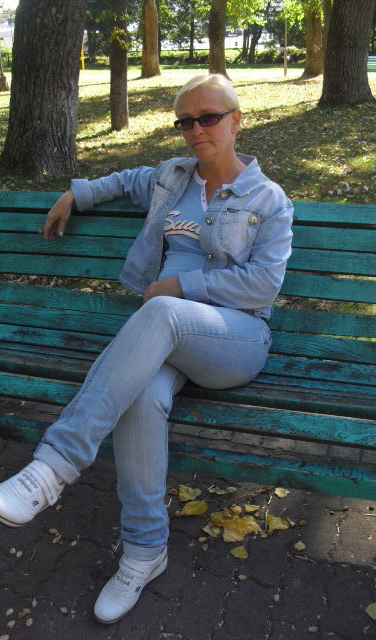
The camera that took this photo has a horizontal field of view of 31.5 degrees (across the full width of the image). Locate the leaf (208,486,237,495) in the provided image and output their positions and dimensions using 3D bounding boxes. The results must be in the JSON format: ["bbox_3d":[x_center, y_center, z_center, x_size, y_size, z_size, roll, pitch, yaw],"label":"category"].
[{"bbox_3d":[0.115,0.572,2.219,0.090,0.020,0.045,-1,23,0],"label":"leaf"}]

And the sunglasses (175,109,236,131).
[{"bbox_3d":[0.053,-0.583,1.915,0.147,0.040,0.142,-1,26,24],"label":"sunglasses"}]

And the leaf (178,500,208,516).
[{"bbox_3d":[0.018,0.608,2.142,0.095,0.015,0.075,-1,23,0],"label":"leaf"}]

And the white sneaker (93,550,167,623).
[{"bbox_3d":[-0.142,0.704,1.808,0.090,0.100,0.245,16,28,35],"label":"white sneaker"}]

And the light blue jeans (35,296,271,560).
[{"bbox_3d":[-0.055,0.234,2.024,0.455,0.654,0.726,11,25,26],"label":"light blue jeans"}]

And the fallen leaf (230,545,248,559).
[{"bbox_3d":[0.150,0.676,1.944,0.056,0.013,0.050,-1,23,0],"label":"fallen leaf"}]

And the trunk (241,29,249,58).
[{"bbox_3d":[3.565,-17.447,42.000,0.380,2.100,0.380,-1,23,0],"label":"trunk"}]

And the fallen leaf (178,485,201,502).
[{"bbox_3d":[0.005,0.571,2.191,0.080,0.020,0.085,-1,23,0],"label":"fallen leaf"}]

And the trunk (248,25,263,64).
[{"bbox_3d":[4.259,-17.384,42.000,0.800,2.400,0.600,-1,23,0],"label":"trunk"}]

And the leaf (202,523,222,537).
[{"bbox_3d":[0.076,0.641,2.027,0.060,0.015,0.050,-1,23,0],"label":"leaf"}]

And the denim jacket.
[{"bbox_3d":[-0.040,-0.205,1.890,0.670,0.490,0.420,7,24,18],"label":"denim jacket"}]

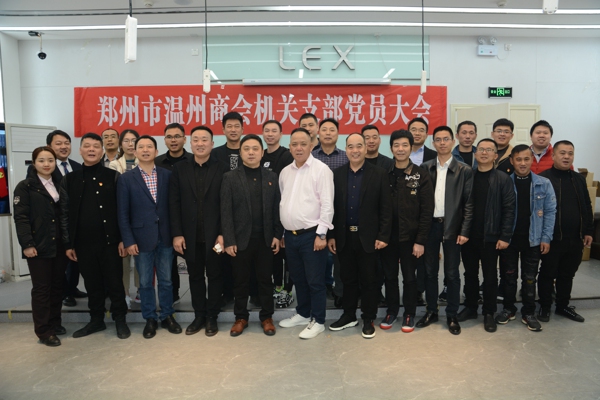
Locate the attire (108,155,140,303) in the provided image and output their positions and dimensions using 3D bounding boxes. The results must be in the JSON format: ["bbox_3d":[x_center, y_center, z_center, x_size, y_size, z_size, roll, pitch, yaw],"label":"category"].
[{"bbox_3d":[-1.702,0.283,3.837,0.450,1.393,0.280,-2,5,-20],"label":"attire"}]

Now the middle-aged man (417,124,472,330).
[{"bbox_3d":[1.229,0.239,3.356,0.490,1.704,0.350,0,2,32],"label":"middle-aged man"}]

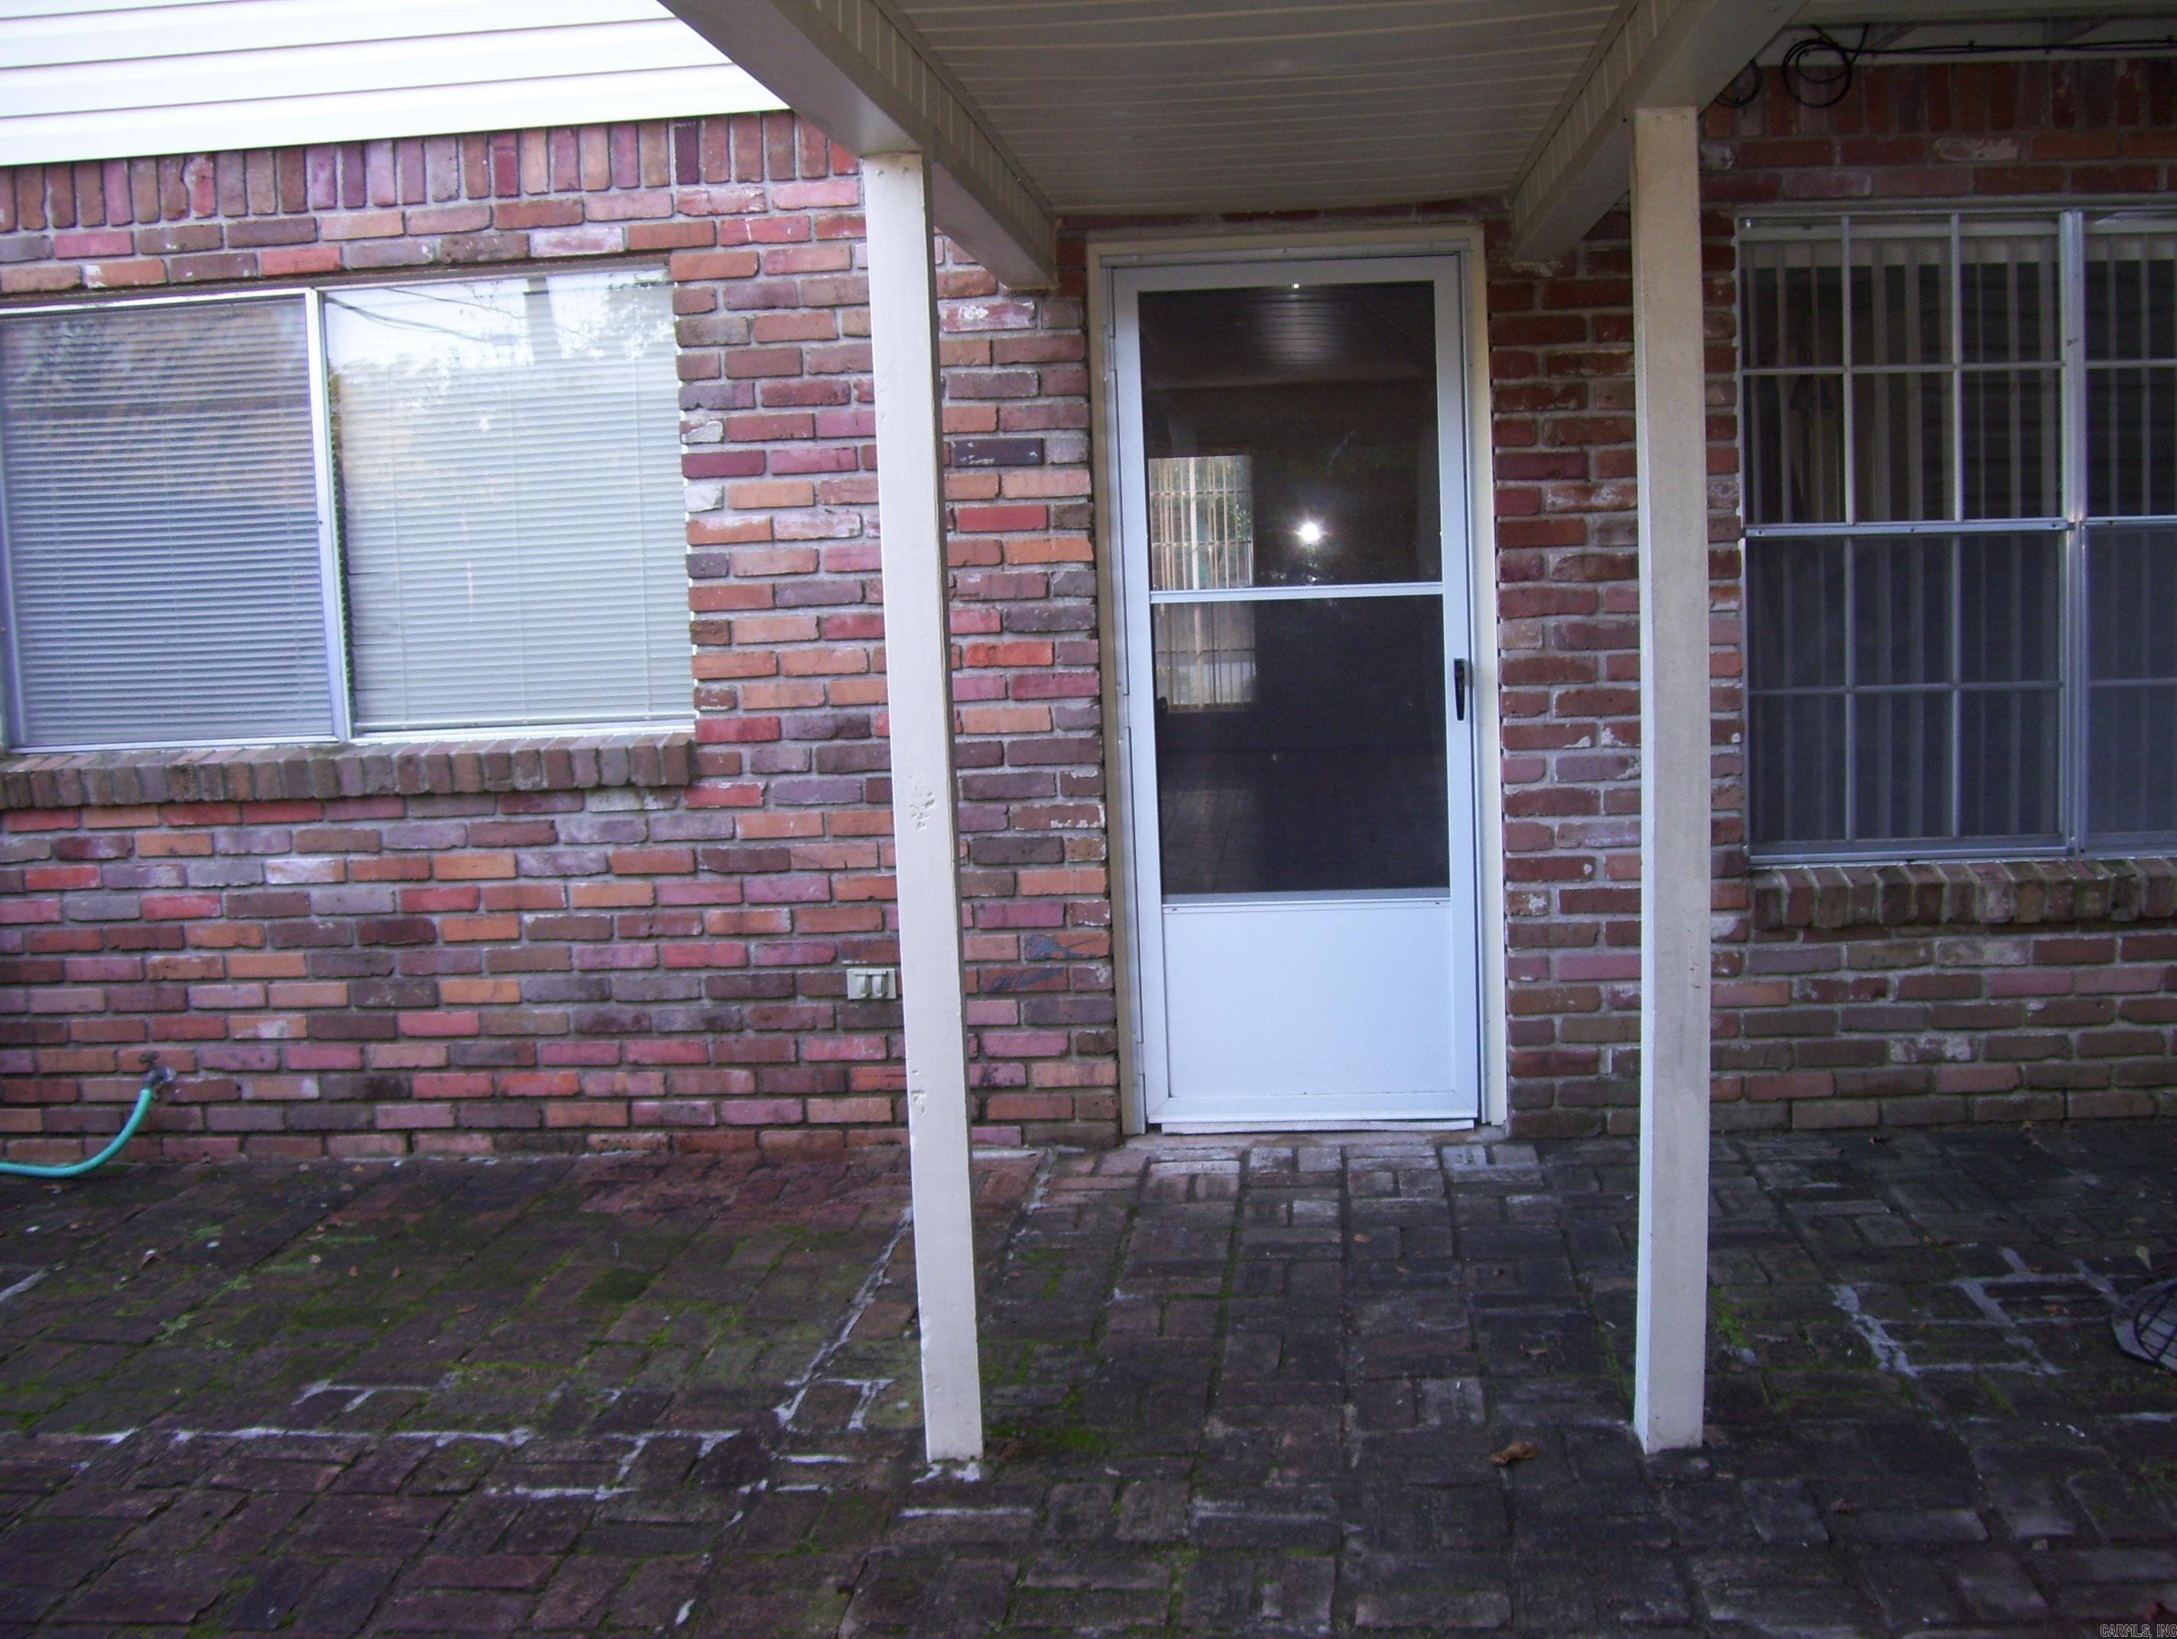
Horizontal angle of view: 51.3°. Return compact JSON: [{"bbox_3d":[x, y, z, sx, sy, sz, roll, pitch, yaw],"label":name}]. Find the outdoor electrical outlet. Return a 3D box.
[{"bbox_3d":[-0.512,0.391,5.370,0.117,0.072,0.030,-2,7,5],"label":"outdoor electrical outlet"}]

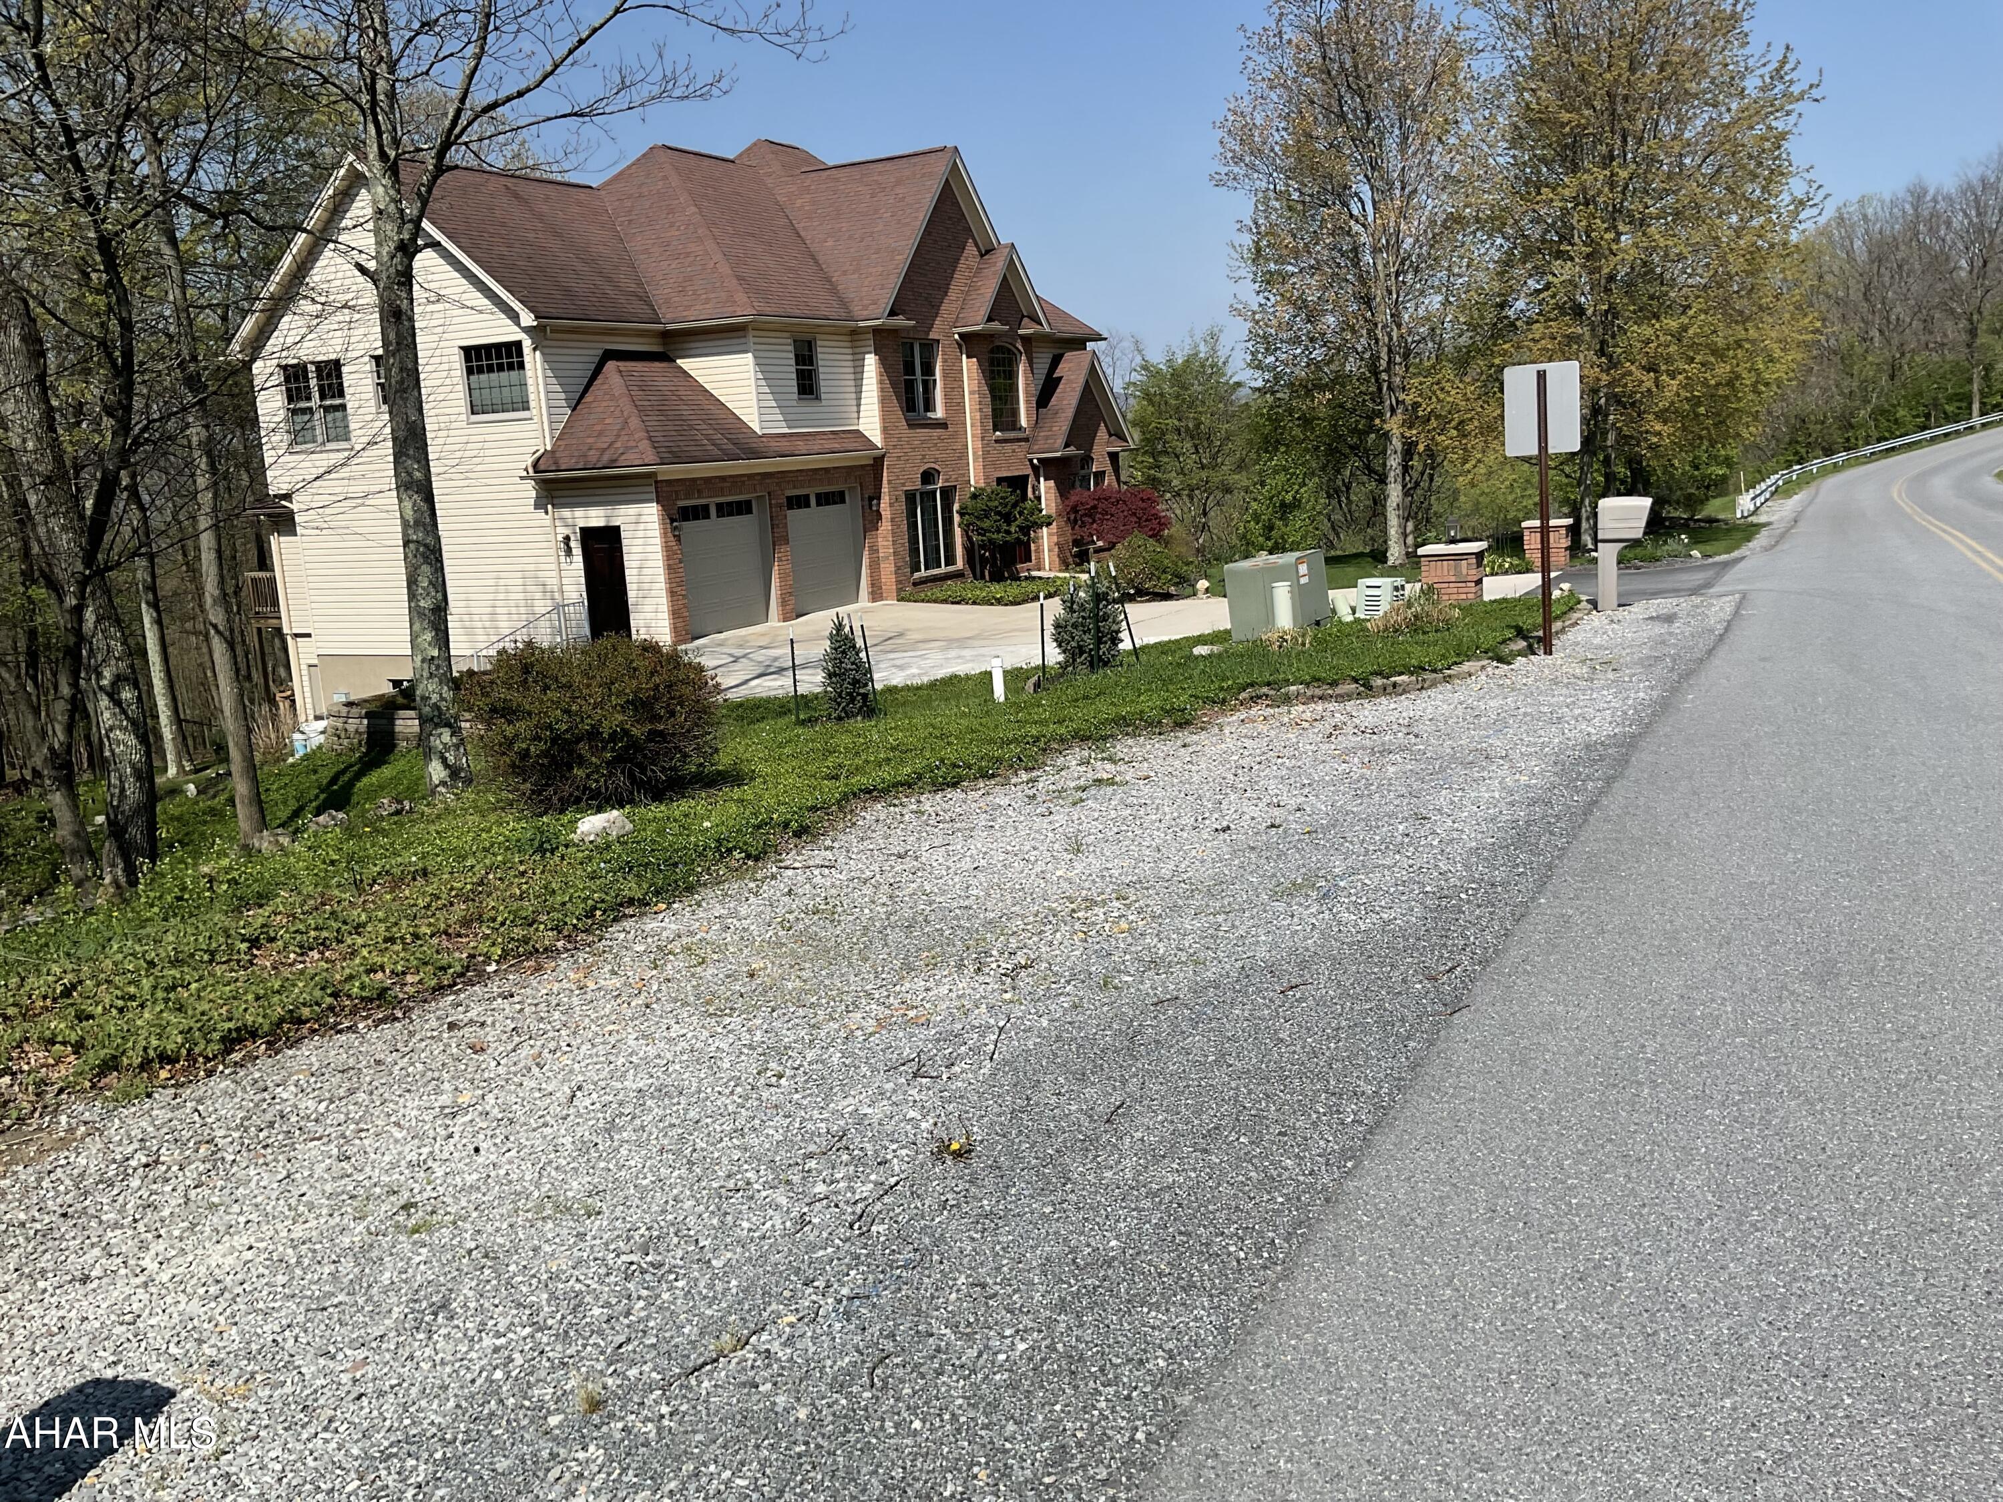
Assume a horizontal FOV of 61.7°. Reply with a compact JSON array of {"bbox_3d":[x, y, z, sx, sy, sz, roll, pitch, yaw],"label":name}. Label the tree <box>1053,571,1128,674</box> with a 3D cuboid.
[{"bbox_3d":[0.830,-1.213,15.800,0.690,0.900,0.690,-4,10,1],"label":"tree"}]

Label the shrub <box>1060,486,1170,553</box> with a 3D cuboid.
[{"bbox_3d":[2.655,-5.262,39.000,2.300,1.700,2.400,-4,10,1],"label":"shrub"}]

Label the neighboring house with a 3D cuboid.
[{"bbox_3d":[-5.776,-8.052,38.238,12.028,11.834,19.109,1,12,26],"label":"neighboring house"}]

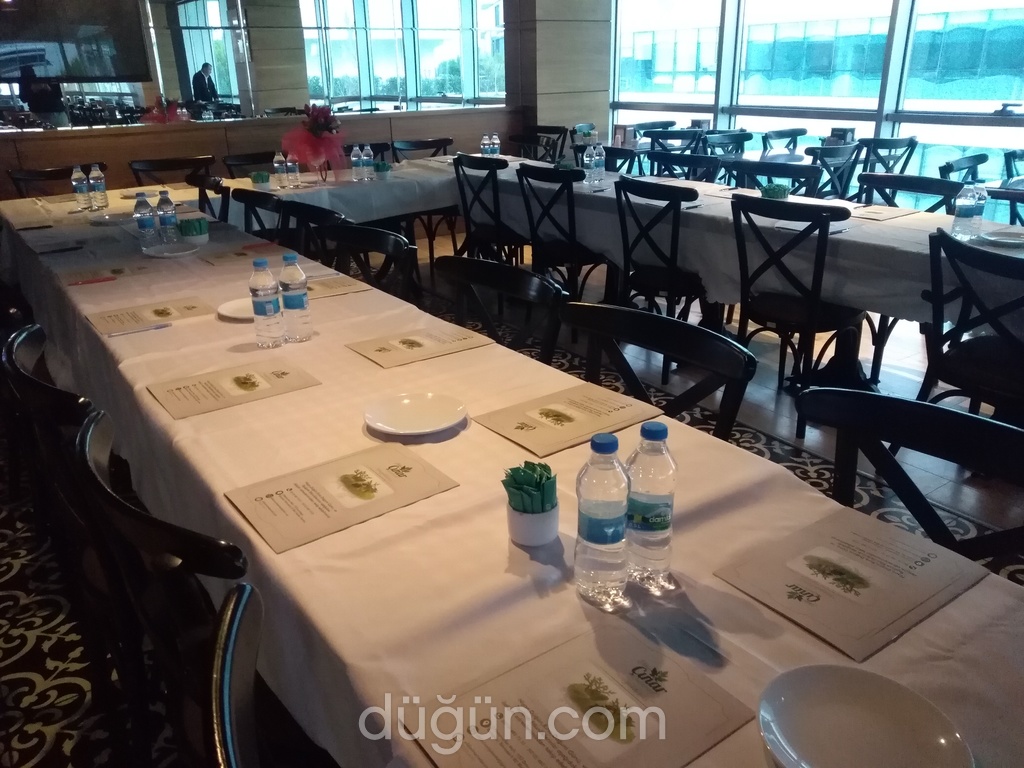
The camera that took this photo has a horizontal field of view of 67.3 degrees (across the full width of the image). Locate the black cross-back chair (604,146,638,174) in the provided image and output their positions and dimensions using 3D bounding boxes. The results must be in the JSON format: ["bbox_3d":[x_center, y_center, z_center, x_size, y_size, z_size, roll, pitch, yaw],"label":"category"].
[{"bbox_3d":[0.482,-1.178,5.373,0.520,0.875,0.490,-15,26,-30],"label":"black cross-back chair"}]

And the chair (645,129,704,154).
[{"bbox_3d":[1.271,-1.704,6.551,0.485,0.885,0.495,-7,23,-15],"label":"chair"}]

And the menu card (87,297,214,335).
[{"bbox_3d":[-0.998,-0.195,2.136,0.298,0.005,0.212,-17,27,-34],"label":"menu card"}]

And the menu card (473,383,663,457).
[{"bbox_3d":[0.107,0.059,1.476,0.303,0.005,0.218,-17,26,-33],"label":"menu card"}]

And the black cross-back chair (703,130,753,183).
[{"bbox_3d":[1.878,-1.487,6.089,0.500,0.885,0.520,-14,25,-29],"label":"black cross-back chair"}]

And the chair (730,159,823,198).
[{"bbox_3d":[1.286,-0.676,4.014,0.465,0.895,0.485,18,28,38],"label":"chair"}]

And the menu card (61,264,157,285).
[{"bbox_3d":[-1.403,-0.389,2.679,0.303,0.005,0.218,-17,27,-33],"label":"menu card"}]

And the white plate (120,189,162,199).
[{"bbox_3d":[-2.074,-1.063,4.303,0.195,0.022,0.195,-16,26,-33],"label":"white plate"}]

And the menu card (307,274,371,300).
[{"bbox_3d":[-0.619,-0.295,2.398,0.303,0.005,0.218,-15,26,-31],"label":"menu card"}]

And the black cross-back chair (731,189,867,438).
[{"bbox_3d":[1.175,-0.302,3.091,0.485,0.895,0.465,-16,26,-32],"label":"black cross-back chair"}]

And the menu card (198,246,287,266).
[{"bbox_3d":[-0.968,-0.470,2.812,0.298,0.005,0.205,-16,26,-33],"label":"menu card"}]

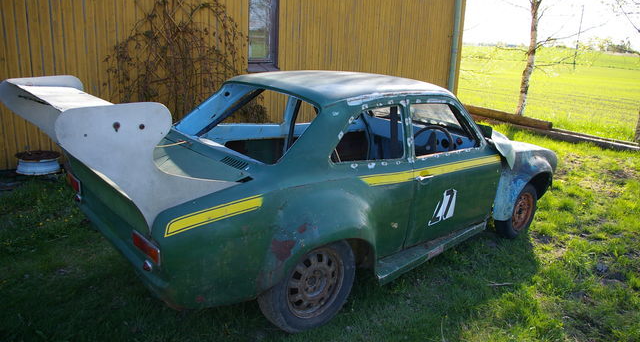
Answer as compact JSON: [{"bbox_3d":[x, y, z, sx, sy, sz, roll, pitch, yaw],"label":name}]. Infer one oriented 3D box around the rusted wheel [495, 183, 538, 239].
[{"bbox_3d":[1.729,0.335,4.240,0.540,0.540,0.170,-9,19,-40],"label":"rusted wheel"}]

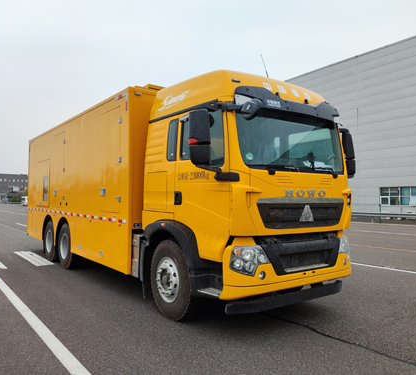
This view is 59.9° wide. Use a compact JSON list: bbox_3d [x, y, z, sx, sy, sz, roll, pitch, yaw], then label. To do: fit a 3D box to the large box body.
[{"bbox_3d":[-2.488,-0.001,9.420,2.538,2.980,7.375,2,-3,-37],"label":"large box body"}]

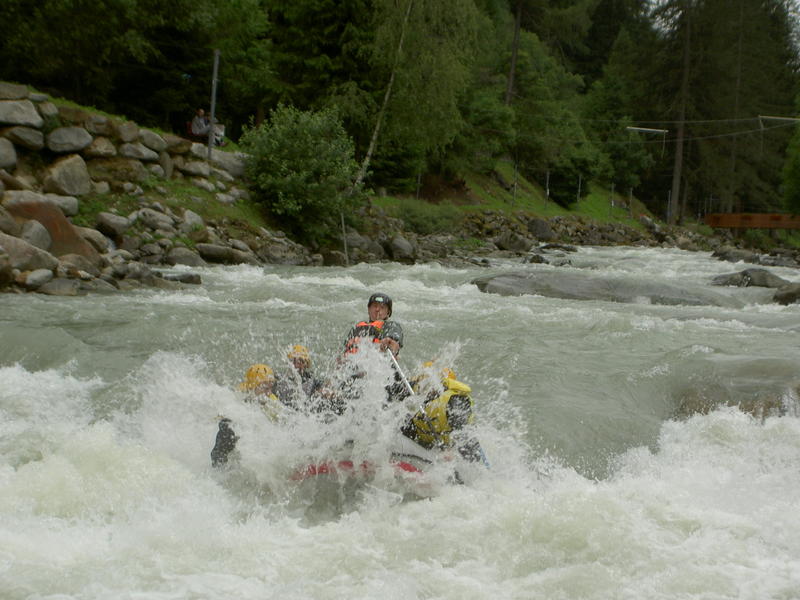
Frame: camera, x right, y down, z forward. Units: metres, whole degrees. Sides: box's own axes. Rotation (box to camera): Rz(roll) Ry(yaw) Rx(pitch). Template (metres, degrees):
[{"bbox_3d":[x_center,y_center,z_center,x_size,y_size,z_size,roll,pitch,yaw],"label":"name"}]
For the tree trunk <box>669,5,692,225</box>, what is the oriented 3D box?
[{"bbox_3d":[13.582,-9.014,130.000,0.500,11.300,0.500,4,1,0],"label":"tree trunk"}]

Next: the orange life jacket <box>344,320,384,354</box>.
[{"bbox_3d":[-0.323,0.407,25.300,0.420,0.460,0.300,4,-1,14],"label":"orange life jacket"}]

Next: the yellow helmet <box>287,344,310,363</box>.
[{"bbox_3d":[-0.915,0.494,24.500,0.220,0.200,0.270,-2,3,-6],"label":"yellow helmet"}]

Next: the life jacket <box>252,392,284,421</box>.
[{"bbox_3d":[-1.127,0.940,23.000,0.400,0.460,0.300,-8,9,-16],"label":"life jacket"}]

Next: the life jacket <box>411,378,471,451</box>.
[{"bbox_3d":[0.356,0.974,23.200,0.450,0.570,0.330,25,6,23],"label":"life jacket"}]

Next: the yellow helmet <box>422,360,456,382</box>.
[{"bbox_3d":[0.343,0.626,23.500,0.240,0.200,0.280,16,6,17],"label":"yellow helmet"}]

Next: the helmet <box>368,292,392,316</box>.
[{"bbox_3d":[-0.183,0.047,25.400,0.225,0.220,0.280,2,3,11],"label":"helmet"}]

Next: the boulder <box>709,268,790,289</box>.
[{"bbox_3d":[8.166,-0.489,63.000,1.750,0.480,1.200,3,1,0],"label":"boulder"}]

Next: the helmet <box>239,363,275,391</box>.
[{"bbox_3d":[-1.206,0.648,23.200,0.240,0.210,0.280,-7,12,-20],"label":"helmet"}]

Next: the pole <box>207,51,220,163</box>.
[{"bbox_3d":[-5.380,-5.639,78.000,0.150,3.200,0.150,4,1,0],"label":"pole"}]

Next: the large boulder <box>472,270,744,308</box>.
[{"bbox_3d":[3.971,-0.200,51.500,5.100,0.750,2.600,3,1,0],"label":"large boulder"}]

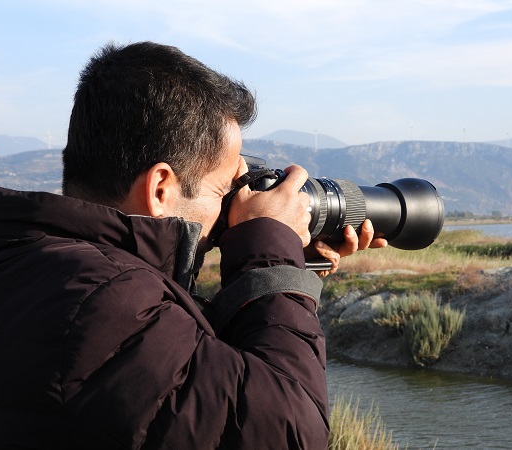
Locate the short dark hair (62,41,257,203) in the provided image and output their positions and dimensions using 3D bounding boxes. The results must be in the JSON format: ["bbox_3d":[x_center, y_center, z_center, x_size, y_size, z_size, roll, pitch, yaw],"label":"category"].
[{"bbox_3d":[-0.109,-0.108,1.180,0.210,0.188,0.172,12,-4,-22],"label":"short dark hair"}]

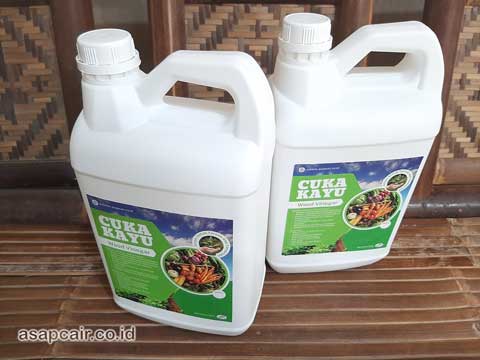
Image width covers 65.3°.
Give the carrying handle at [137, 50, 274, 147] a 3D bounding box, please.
[{"bbox_3d":[-0.031,-0.075,0.327,0.123,0.073,0.035,9,36,12],"label":"carrying handle"}]

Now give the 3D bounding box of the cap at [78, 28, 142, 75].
[{"bbox_3d":[-0.116,-0.113,0.326,0.053,0.027,0.053,0,35,0],"label":"cap"}]

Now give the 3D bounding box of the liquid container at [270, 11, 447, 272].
[{"bbox_3d":[0.123,-0.035,0.469,0.186,0.315,0.121,-4,35,-5],"label":"liquid container"}]

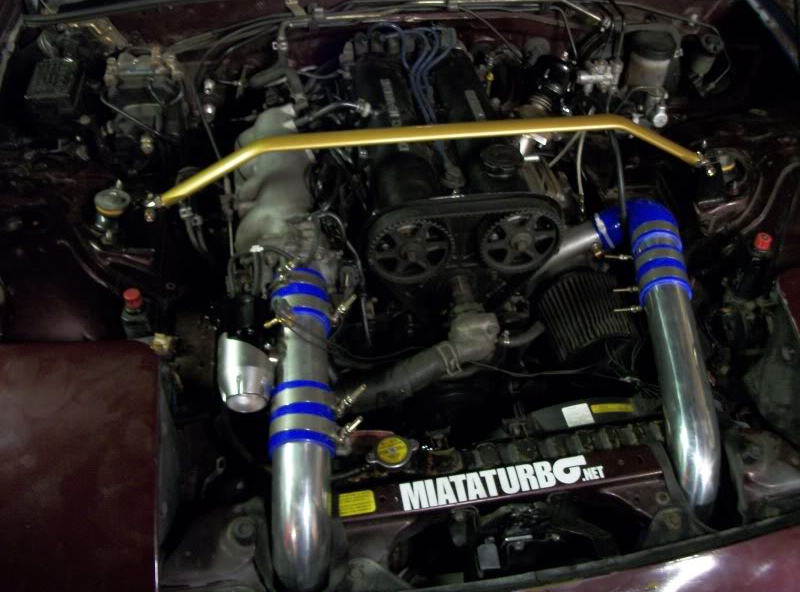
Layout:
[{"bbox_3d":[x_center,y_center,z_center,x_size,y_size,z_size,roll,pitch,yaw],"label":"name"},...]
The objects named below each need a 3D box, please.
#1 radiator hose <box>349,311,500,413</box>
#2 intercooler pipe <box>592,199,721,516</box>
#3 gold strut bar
[{"bbox_3d":[0.030,0.093,0.964,0.250,0.085,0.085,-23,51,-24],"label":"radiator hose"},{"bbox_3d":[0.323,0.057,0.970,0.130,0.165,0.450,3,45,0],"label":"intercooler pipe"},{"bbox_3d":[0.074,-0.200,1.076,0.850,0.113,0.030,-6,46,-9],"label":"gold strut bar"}]

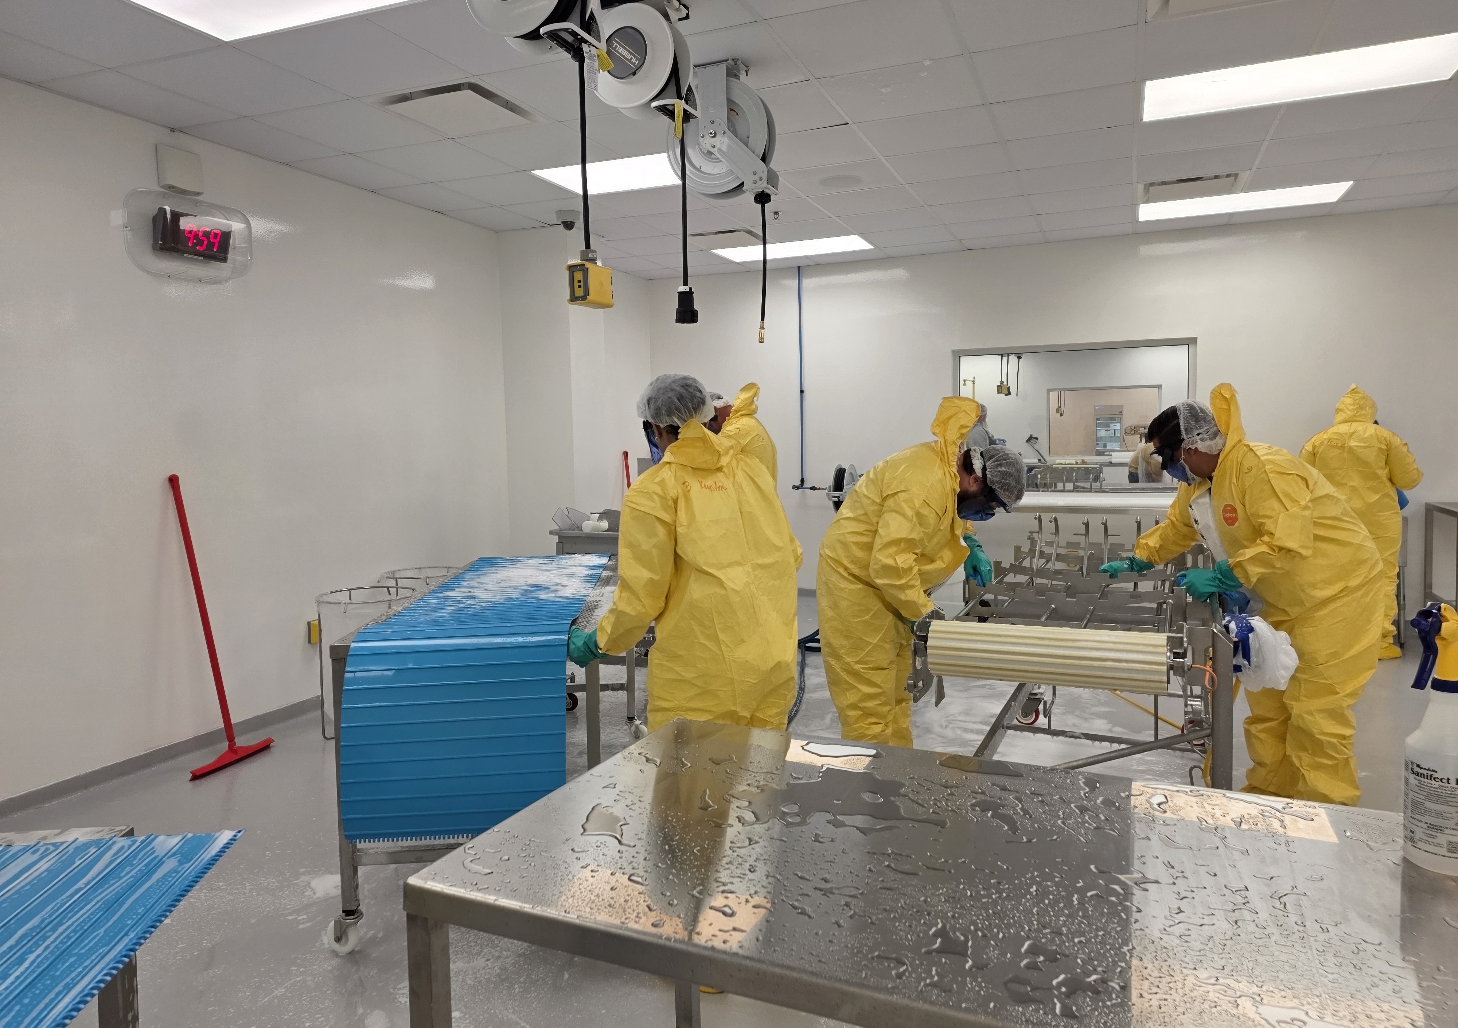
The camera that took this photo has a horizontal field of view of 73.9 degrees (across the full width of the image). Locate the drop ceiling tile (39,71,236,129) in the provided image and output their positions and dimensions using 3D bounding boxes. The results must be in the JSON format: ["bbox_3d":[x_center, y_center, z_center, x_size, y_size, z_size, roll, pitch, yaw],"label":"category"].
[{"bbox_3d":[-2.443,-1.740,4.093,0.397,0.020,0.605,1,5,22],"label":"drop ceiling tile"}]

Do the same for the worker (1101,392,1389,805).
[{"bbox_3d":[1.875,0.334,3.554,0.880,1.570,0.600,0,5,16],"label":"worker"}]

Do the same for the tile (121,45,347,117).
[{"bbox_3d":[-1.975,-1.734,3.901,0.605,0.020,0.605,1,5,22],"label":"tile"}]

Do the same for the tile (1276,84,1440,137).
[{"bbox_3d":[2.892,-1.871,4.505,0.598,0.020,0.598,1,5,22],"label":"tile"}]

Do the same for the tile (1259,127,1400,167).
[{"bbox_3d":[3.122,-1.920,5.061,0.598,0.020,0.598,1,5,22],"label":"tile"}]

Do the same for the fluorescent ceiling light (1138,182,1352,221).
[{"bbox_3d":[3.299,-2.045,6.287,1.219,0.070,0.597,1,5,22],"label":"fluorescent ceiling light"}]

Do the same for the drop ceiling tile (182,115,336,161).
[{"bbox_3d":[-2.200,-1.791,4.647,0.410,0.020,0.605,1,5,22],"label":"drop ceiling tile"}]

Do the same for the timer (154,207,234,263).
[{"bbox_3d":[-2.449,-1.268,4.422,0.065,0.180,0.365,12,9,21],"label":"timer"}]

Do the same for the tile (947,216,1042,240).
[{"bbox_3d":[1.909,-2.048,6.913,0.600,0.025,0.600,1,5,22],"label":"tile"}]

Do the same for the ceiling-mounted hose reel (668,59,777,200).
[{"bbox_3d":[-0.020,-1.496,3.834,0.453,0.500,0.182,1,5,22],"label":"ceiling-mounted hose reel"}]

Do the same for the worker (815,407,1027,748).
[{"bbox_3d":[0.642,0.352,3.280,0.720,1.500,0.580,0,5,13],"label":"worker"}]

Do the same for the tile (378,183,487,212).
[{"bbox_3d":[-1.741,-1.882,5.764,0.369,0.020,0.598,1,5,22],"label":"tile"}]

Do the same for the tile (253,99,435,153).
[{"bbox_3d":[-1.744,-1.782,4.463,0.605,0.020,0.605,1,5,22],"label":"tile"}]

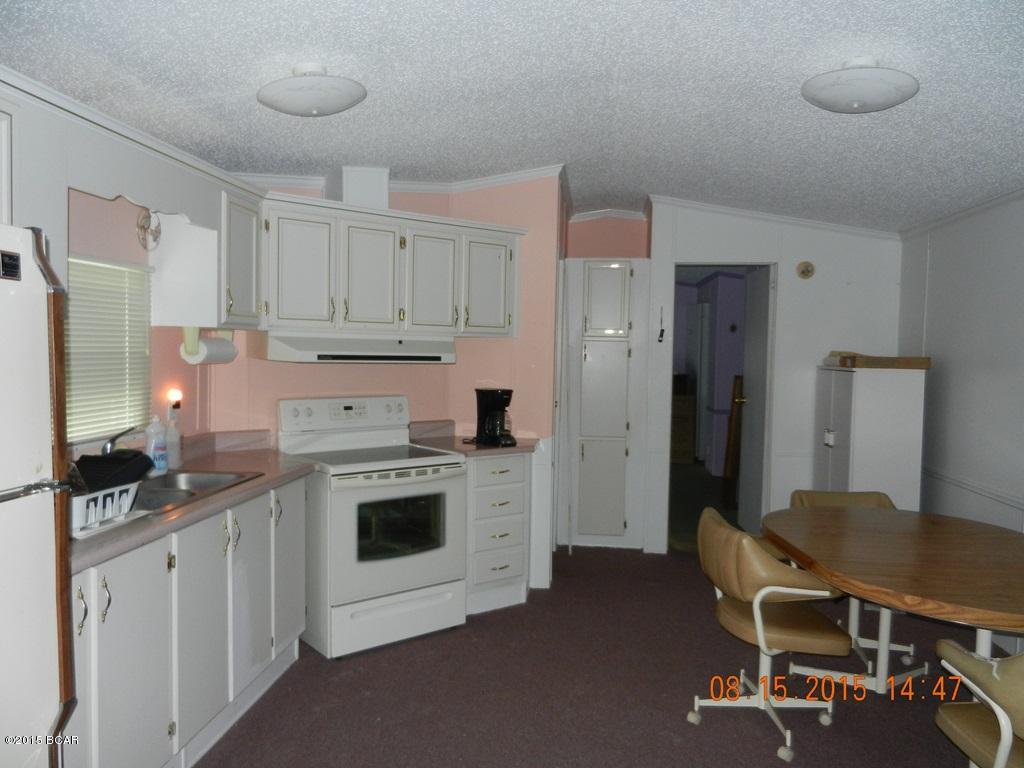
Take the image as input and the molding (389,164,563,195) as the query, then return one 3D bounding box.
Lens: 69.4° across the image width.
[{"bbox_3d":[-0.211,-1.217,4.386,1.031,0.220,0.281,1,3,-2],"label":"molding"}]

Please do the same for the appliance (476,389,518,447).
[{"bbox_3d":[-0.089,0.193,4.368,0.210,0.312,0.170,3,3,30],"label":"appliance"}]

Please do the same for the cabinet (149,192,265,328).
[{"bbox_3d":[-1.351,-0.543,3.319,0.310,0.600,0.430,1,3,7],"label":"cabinet"}]

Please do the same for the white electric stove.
[{"bbox_3d":[-0.728,0.680,3.911,0.760,1.190,0.680,-1,4,-37],"label":"white electric stove"}]

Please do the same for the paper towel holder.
[{"bbox_3d":[-1.345,-0.171,3.316,0.125,0.158,0.300,1,3,7],"label":"paper towel holder"}]

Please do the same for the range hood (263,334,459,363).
[{"bbox_3d":[-0.802,-0.189,3.953,1.030,0.155,0.460,-1,4,-37],"label":"range hood"}]

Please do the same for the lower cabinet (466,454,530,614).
[{"bbox_3d":[-0.250,0.806,4.281,0.440,0.860,0.560,-1,4,-37],"label":"lower cabinet"}]

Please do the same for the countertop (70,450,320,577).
[{"bbox_3d":[-1.288,0.414,2.757,0.610,0.050,2.130,1,3,7],"label":"countertop"}]

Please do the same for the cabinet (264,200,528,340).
[{"bbox_3d":[-0.677,-0.594,4.116,1.520,0.630,0.320,-1,4,-37],"label":"cabinet"}]

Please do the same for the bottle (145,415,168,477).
[{"bbox_3d":[-1.517,0.259,3.163,0.060,0.254,0.090,2,3,25],"label":"bottle"}]

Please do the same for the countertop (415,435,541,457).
[{"bbox_3d":[-0.165,0.366,4.380,0.700,0.040,0.600,-1,4,-37],"label":"countertop"}]

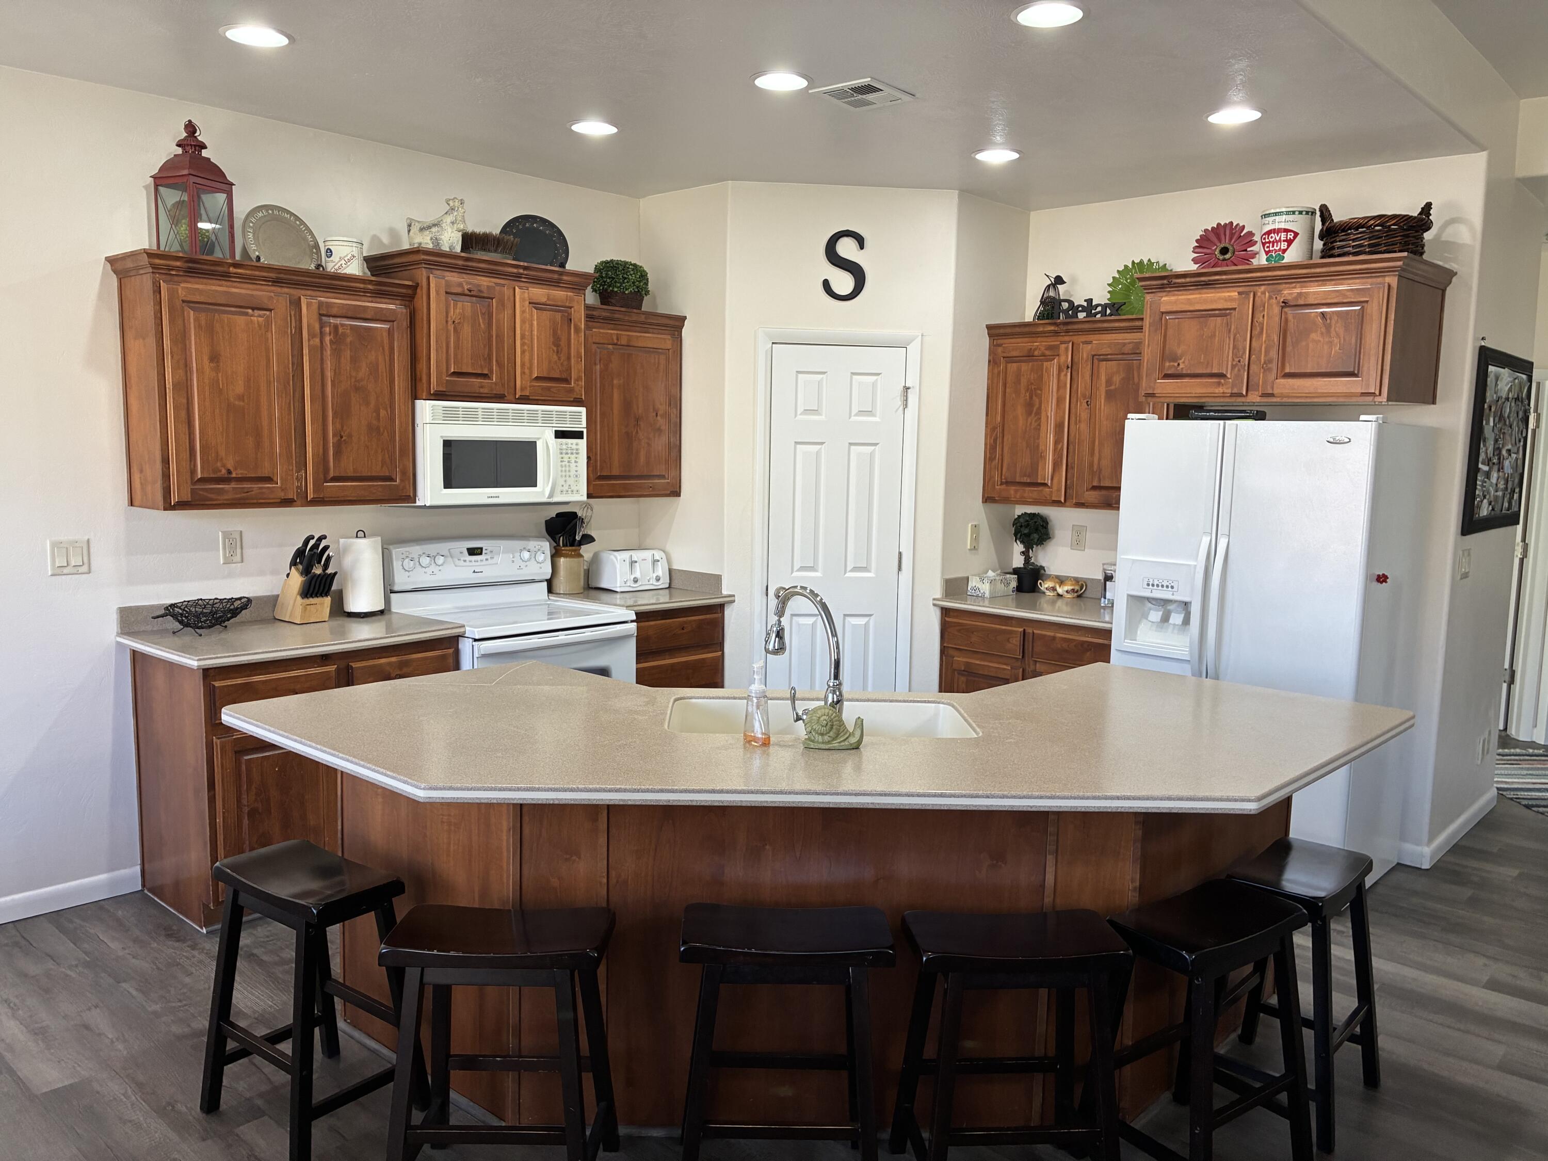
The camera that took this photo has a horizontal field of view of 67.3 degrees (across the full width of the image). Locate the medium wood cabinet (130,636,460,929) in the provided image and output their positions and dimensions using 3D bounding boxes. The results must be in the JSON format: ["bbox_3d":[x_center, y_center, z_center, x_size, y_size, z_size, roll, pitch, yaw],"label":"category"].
[{"bbox_3d":[-1.701,0.653,4.212,0.610,0.872,0.910,7,9,42],"label":"medium wood cabinet"}]

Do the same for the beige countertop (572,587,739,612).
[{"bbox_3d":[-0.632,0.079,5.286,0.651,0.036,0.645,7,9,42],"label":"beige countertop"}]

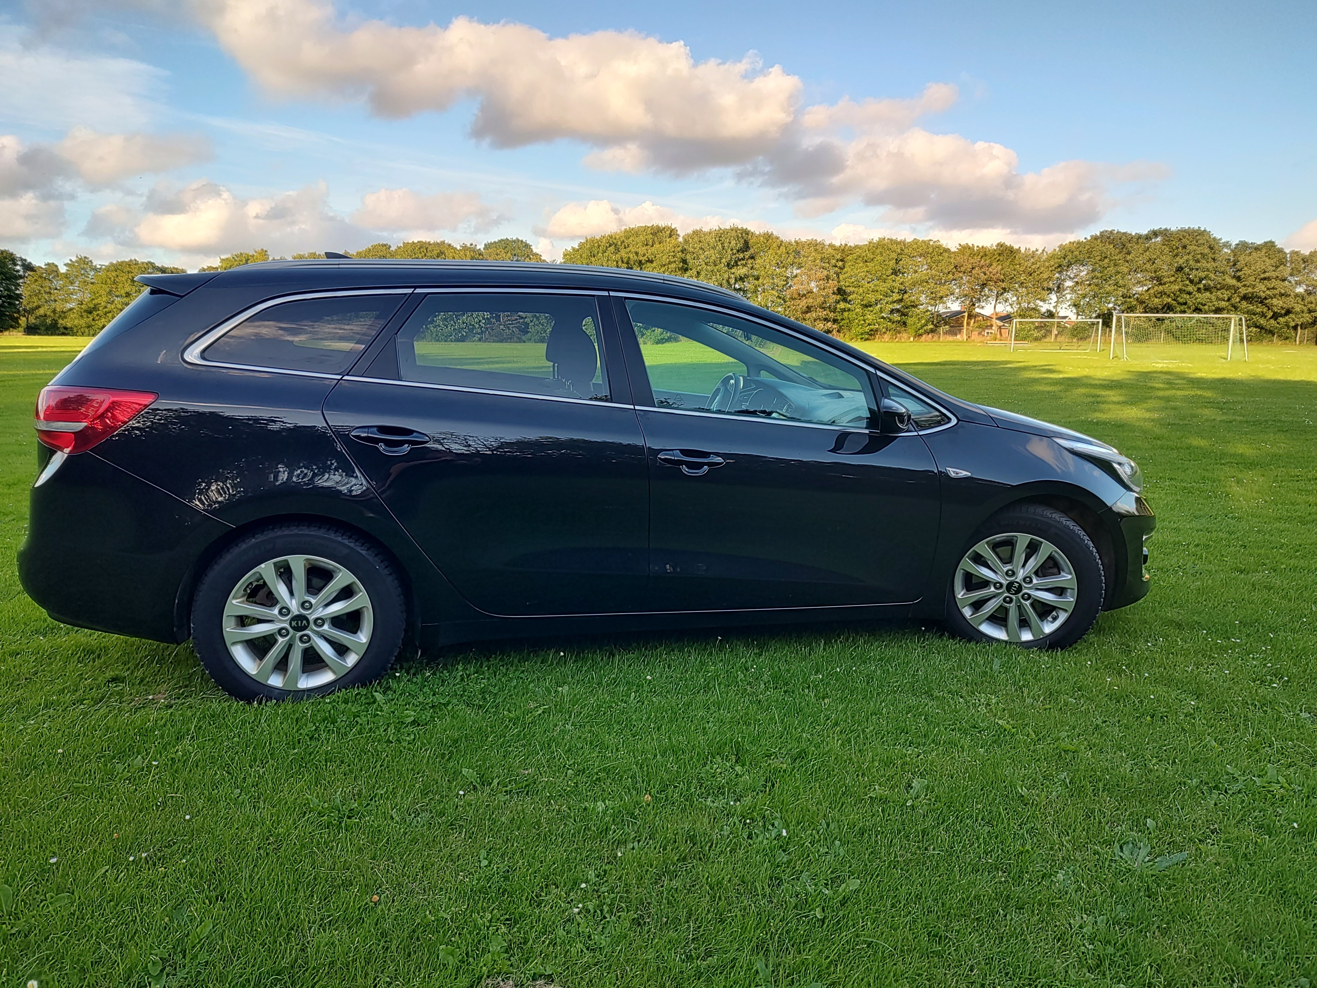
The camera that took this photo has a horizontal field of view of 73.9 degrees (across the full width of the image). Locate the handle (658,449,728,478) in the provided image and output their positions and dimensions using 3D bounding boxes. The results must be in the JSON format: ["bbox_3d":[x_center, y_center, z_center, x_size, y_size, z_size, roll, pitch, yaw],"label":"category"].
[{"bbox_3d":[0.113,-0.104,2.949,0.241,0.090,0.055,-1,11,-14],"label":"handle"}]

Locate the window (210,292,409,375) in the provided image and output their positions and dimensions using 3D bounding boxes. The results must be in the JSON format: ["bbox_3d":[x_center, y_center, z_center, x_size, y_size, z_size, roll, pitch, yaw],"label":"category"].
[{"bbox_3d":[-1.099,-0.505,2.740,0.578,0.276,0.055,0,-16,-10],"label":"window"}]

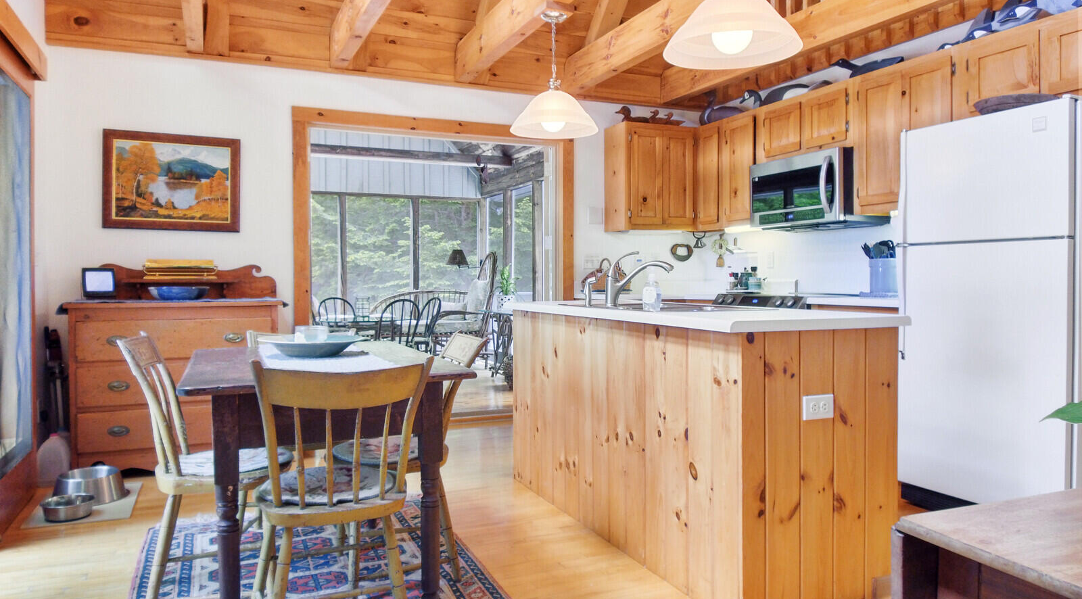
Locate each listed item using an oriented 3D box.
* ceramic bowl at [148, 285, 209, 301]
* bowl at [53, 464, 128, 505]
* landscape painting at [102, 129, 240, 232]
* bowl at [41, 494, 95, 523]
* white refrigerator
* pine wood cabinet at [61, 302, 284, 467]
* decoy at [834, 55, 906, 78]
[{"bbox_3d":[-2.027,-0.033,3.857,0.300,0.073,0.300,-1,1,-24],"label":"ceramic bowl"},{"bbox_3d":[-2.119,0.873,3.242,0.295,0.113,0.295,-1,1,-24],"label":"bowl"},{"bbox_3d":[-2.180,-0.698,4.084,0.725,0.570,0.035,-1,2,-25],"label":"landscape painting"},{"bbox_3d":[-2.086,0.919,3.033,0.200,0.068,0.200,-1,2,-25],"label":"bowl"},{"bbox_3d":[2.088,0.092,2.939,0.730,1.665,0.690,-1,1,-24],"label":"white refrigerator"},{"bbox_3d":[-2.026,0.459,3.896,1.030,0.910,0.450,-1,1,-24],"label":"pine wood cabinet"},{"bbox_3d":[1.919,-1.372,4.037,0.150,0.175,0.490,-1,2,-25],"label":"decoy"}]

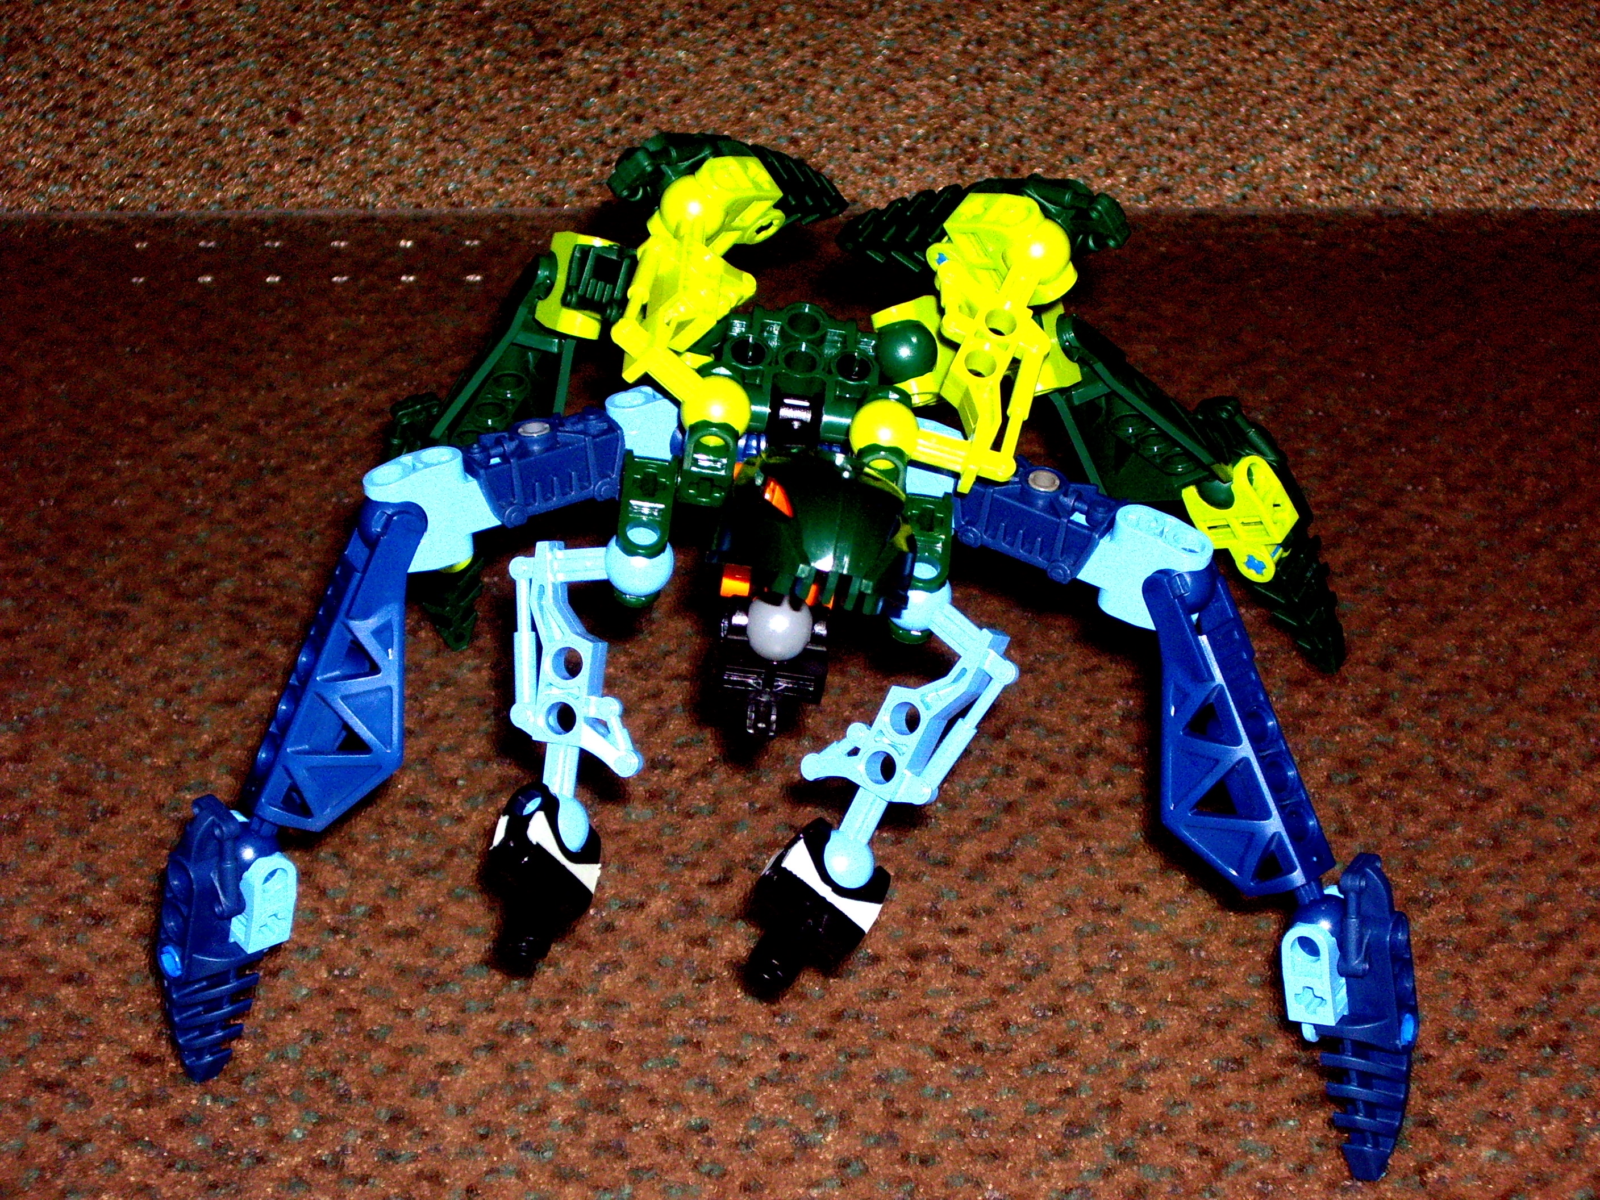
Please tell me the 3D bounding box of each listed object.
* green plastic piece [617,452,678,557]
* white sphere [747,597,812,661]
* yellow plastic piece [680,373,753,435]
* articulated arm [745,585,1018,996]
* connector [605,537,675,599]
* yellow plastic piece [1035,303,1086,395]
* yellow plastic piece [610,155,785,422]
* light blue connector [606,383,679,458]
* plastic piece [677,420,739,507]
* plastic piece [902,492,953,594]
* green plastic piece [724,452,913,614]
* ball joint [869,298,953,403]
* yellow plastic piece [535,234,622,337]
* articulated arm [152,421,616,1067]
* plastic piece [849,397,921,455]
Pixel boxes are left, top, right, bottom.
[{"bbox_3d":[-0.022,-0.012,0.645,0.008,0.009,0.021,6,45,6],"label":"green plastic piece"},{"bbox_3d":[-0.003,0.004,0.668,0.010,0.010,0.010,0,45,0],"label":"white sphere"},{"bbox_3d":[-0.012,-0.028,0.643,0.010,0.010,0.010,0,45,0],"label":"yellow plastic piece"},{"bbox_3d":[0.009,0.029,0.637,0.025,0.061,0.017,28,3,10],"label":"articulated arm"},{"bbox_3d":[-0.024,-0.005,0.643,0.010,0.010,0.010,0,45,0],"label":"connector"},{"bbox_3d":[0.039,-0.040,0.685,0.009,0.017,0.013,-16,-6,30],"label":"yellow plastic piece"},{"bbox_3d":[-0.015,-0.047,0.659,0.025,0.017,0.049,6,45,6],"label":"yellow plastic piece"},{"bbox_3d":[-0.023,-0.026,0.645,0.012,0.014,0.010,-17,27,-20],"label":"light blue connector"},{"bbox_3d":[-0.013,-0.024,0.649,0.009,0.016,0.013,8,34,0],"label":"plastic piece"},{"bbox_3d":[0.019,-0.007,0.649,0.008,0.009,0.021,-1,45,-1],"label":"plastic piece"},{"bbox_3d":[0.002,-0.010,0.633,0.026,0.017,0.019,-2,40,-2],"label":"green plastic piece"},{"bbox_3d":[0.017,-0.039,0.668,0.013,0.013,0.012,0,45,0],"label":"ball joint"},{"bbox_3d":[-0.035,-0.050,0.685,0.009,0.017,0.013,5,9,-34],"label":"yellow plastic piece"},{"bbox_3d":[-0.061,0.019,0.653,0.080,0.088,0.027,-26,46,-28],"label":"articulated arm"},{"bbox_3d":[0.013,-0.025,0.644,0.010,0.010,0.010,0,40,0],"label":"plastic piece"}]

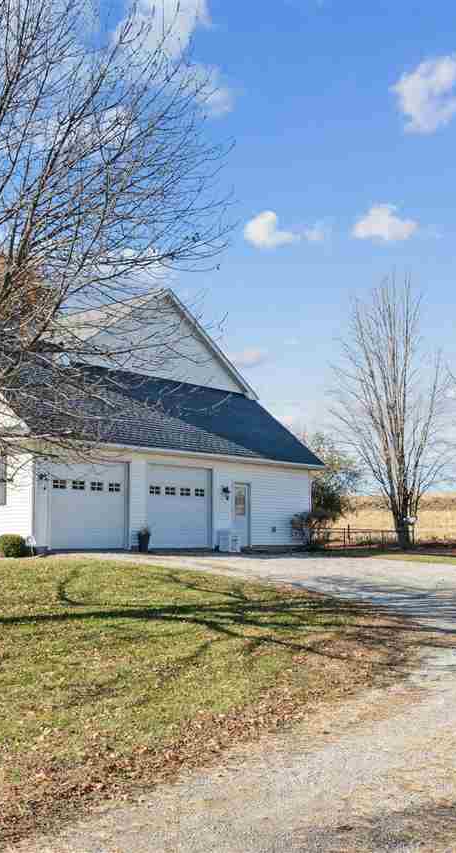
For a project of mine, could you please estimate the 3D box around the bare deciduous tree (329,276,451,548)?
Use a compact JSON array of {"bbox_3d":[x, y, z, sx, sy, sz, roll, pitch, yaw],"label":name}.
[{"bbox_3d":[7.428,-0.663,39.000,5.485,12.387,5.485,0,-6,0],"label":"bare deciduous tree"}]

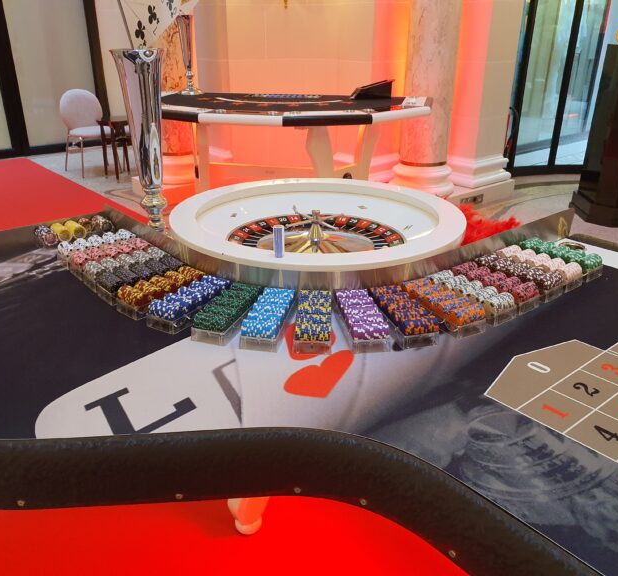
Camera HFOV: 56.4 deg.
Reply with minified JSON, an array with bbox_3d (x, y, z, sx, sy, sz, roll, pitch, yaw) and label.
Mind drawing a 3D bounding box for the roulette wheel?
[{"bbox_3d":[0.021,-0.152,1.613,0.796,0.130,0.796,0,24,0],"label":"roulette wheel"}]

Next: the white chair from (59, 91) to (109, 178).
[{"bbox_3d":[-2.231,-1.581,5.851,0.480,0.810,0.520,-16,29,-33],"label":"white chair"}]

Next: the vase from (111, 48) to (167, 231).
[{"bbox_3d":[-0.429,-0.356,1.546,0.140,0.510,0.140,0,24,0],"label":"vase"}]

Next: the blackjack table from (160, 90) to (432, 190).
[{"bbox_3d":[-0.137,-0.740,3.854,1.940,0.945,1.170,2,24,3],"label":"blackjack table"}]

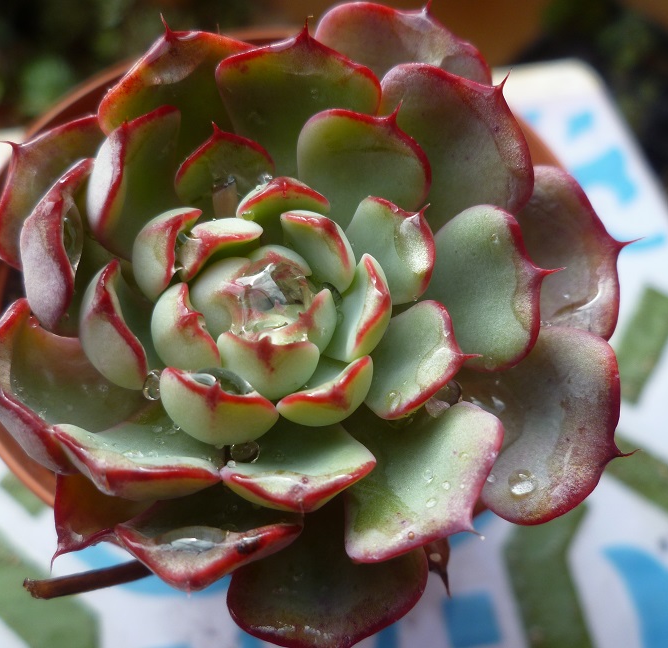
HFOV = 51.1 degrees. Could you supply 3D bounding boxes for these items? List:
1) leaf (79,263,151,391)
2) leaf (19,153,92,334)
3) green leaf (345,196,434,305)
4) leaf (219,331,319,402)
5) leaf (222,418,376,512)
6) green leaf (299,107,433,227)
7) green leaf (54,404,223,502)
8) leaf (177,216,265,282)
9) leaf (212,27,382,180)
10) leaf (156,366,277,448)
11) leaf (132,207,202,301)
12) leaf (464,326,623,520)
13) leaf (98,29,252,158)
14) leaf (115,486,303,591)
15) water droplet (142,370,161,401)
[{"bbox_3d":[-0.049,0.000,0.158,0.011,0.020,0.027,-29,59,32],"label":"leaf"},{"bbox_3d":[-0.066,-0.019,0.168,0.013,0.023,0.036,-18,53,41],"label":"leaf"},{"bbox_3d":[0.009,-0.012,0.120,0.018,0.007,0.020,48,115,24],"label":"green leaf"},{"bbox_3d":[-0.014,0.009,0.146,0.021,0.018,0.009,6,88,2],"label":"leaf"},{"bbox_3d":[-0.007,0.029,0.146,0.031,0.010,0.023,-6,36,-4],"label":"leaf"},{"bbox_3d":[0.002,-0.028,0.158,0.028,0.042,0.010,26,24,10],"label":"green leaf"},{"bbox_3d":[-0.034,0.022,0.147,0.035,0.011,0.038,19,30,7],"label":"green leaf"},{"bbox_3d":[-0.022,-0.012,0.154,0.018,0.021,0.009,-35,47,-15],"label":"leaf"},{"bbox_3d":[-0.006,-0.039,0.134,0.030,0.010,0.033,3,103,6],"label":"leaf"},{"bbox_3d":[-0.024,0.017,0.147,0.025,0.018,0.011,15,98,6],"label":"leaf"},{"bbox_3d":[-0.028,-0.012,0.120,0.009,0.017,0.016,17,64,29],"label":"leaf"},{"bbox_3d":[0.046,0.023,0.160,0.039,0.012,0.042,12,63,18],"label":"leaf"},{"bbox_3d":[-0.030,-0.043,0.140,0.031,0.010,0.033,-21,95,-7],"label":"leaf"},{"bbox_3d":[-0.022,0.037,0.146,0.038,0.011,0.041,14,39,5],"label":"leaf"},{"bbox_3d":[-0.030,0.010,0.117,0.003,0.004,0.005,-2,63,4],"label":"water droplet"}]

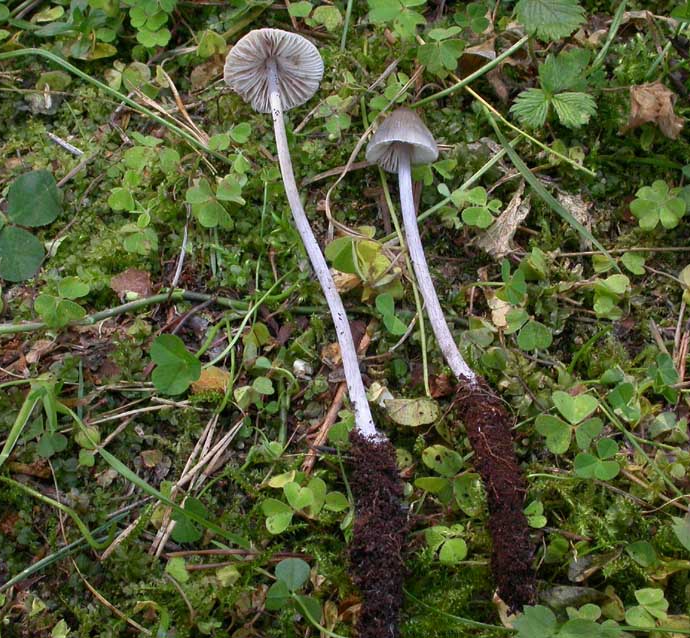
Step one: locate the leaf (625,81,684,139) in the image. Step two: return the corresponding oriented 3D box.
[{"bbox_3d":[0.101,-0.068,0.449,0.020,0.012,0.022,6,63,3],"label":"leaf"}]

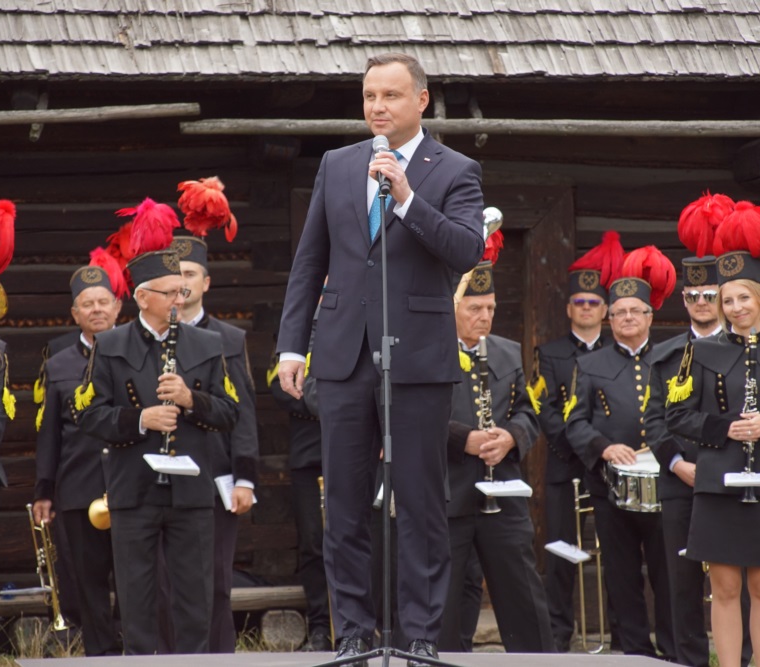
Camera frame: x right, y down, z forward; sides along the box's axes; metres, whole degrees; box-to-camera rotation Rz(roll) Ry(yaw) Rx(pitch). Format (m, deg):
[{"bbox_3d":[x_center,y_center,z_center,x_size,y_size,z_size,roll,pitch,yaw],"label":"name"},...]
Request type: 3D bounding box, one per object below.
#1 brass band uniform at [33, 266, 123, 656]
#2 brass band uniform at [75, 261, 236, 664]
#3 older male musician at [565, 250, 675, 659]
[{"bbox_3d":[-1.134,0.608,20.000,0.530,1.752,0.360,0,-1,-3],"label":"brass band uniform"},{"bbox_3d":[-0.828,0.581,18.700,0.600,1.782,0.420,0,-1,-10],"label":"brass band uniform"},{"bbox_3d":[1.102,0.617,22.000,0.580,1.771,0.420,0,-1,-13],"label":"older male musician"}]

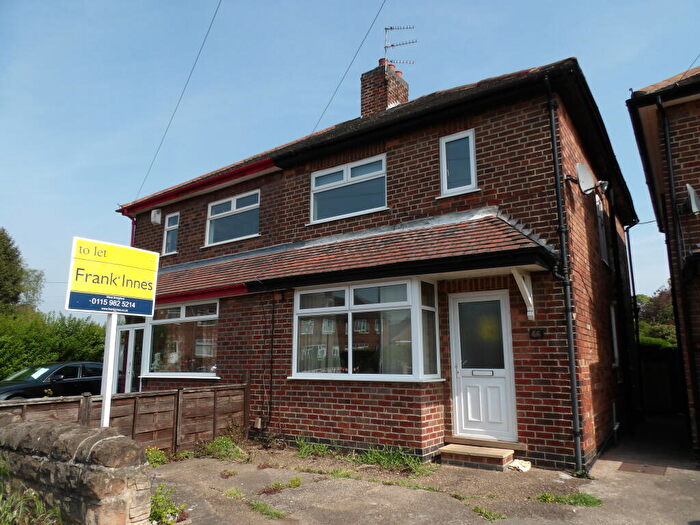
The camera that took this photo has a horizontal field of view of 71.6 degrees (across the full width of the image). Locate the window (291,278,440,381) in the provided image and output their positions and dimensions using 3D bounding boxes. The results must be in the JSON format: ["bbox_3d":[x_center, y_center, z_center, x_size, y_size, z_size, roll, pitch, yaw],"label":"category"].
[{"bbox_3d":[0.203,1.065,7.411,2.220,1.390,0.660,-8,-14,34],"label":"window"}]

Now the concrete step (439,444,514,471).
[{"bbox_3d":[1.639,2.535,6.308,0.875,0.190,0.480,-8,-14,34],"label":"concrete step"}]

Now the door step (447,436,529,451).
[{"bbox_3d":[1.833,2.437,6.563,1.130,0.080,0.200,-8,-14,34],"label":"door step"}]

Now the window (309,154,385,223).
[{"bbox_3d":[-0.051,-1.284,8.645,1.640,1.000,0.090,-8,-14,34],"label":"window"}]

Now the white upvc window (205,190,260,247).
[{"bbox_3d":[-2.438,-0.892,10.134,1.597,0.977,0.120,-8,-14,34],"label":"white upvc window"}]

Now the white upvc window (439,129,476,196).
[{"bbox_3d":[1.651,-1.492,7.355,0.564,0.972,0.120,-8,-14,34],"label":"white upvc window"}]

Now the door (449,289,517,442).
[{"bbox_3d":[1.835,1.401,6.765,0.885,2.000,0.100,-8,-14,34],"label":"door"}]

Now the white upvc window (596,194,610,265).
[{"bbox_3d":[4.803,-0.580,9.217,0.090,1.180,0.950,-8,-14,34],"label":"white upvc window"}]

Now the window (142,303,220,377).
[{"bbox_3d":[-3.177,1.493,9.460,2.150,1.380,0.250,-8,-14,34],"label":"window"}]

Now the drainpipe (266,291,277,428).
[{"bbox_3d":[-1.291,1.575,8.024,0.075,2.250,0.075,-8,-14,34],"label":"drainpipe"}]

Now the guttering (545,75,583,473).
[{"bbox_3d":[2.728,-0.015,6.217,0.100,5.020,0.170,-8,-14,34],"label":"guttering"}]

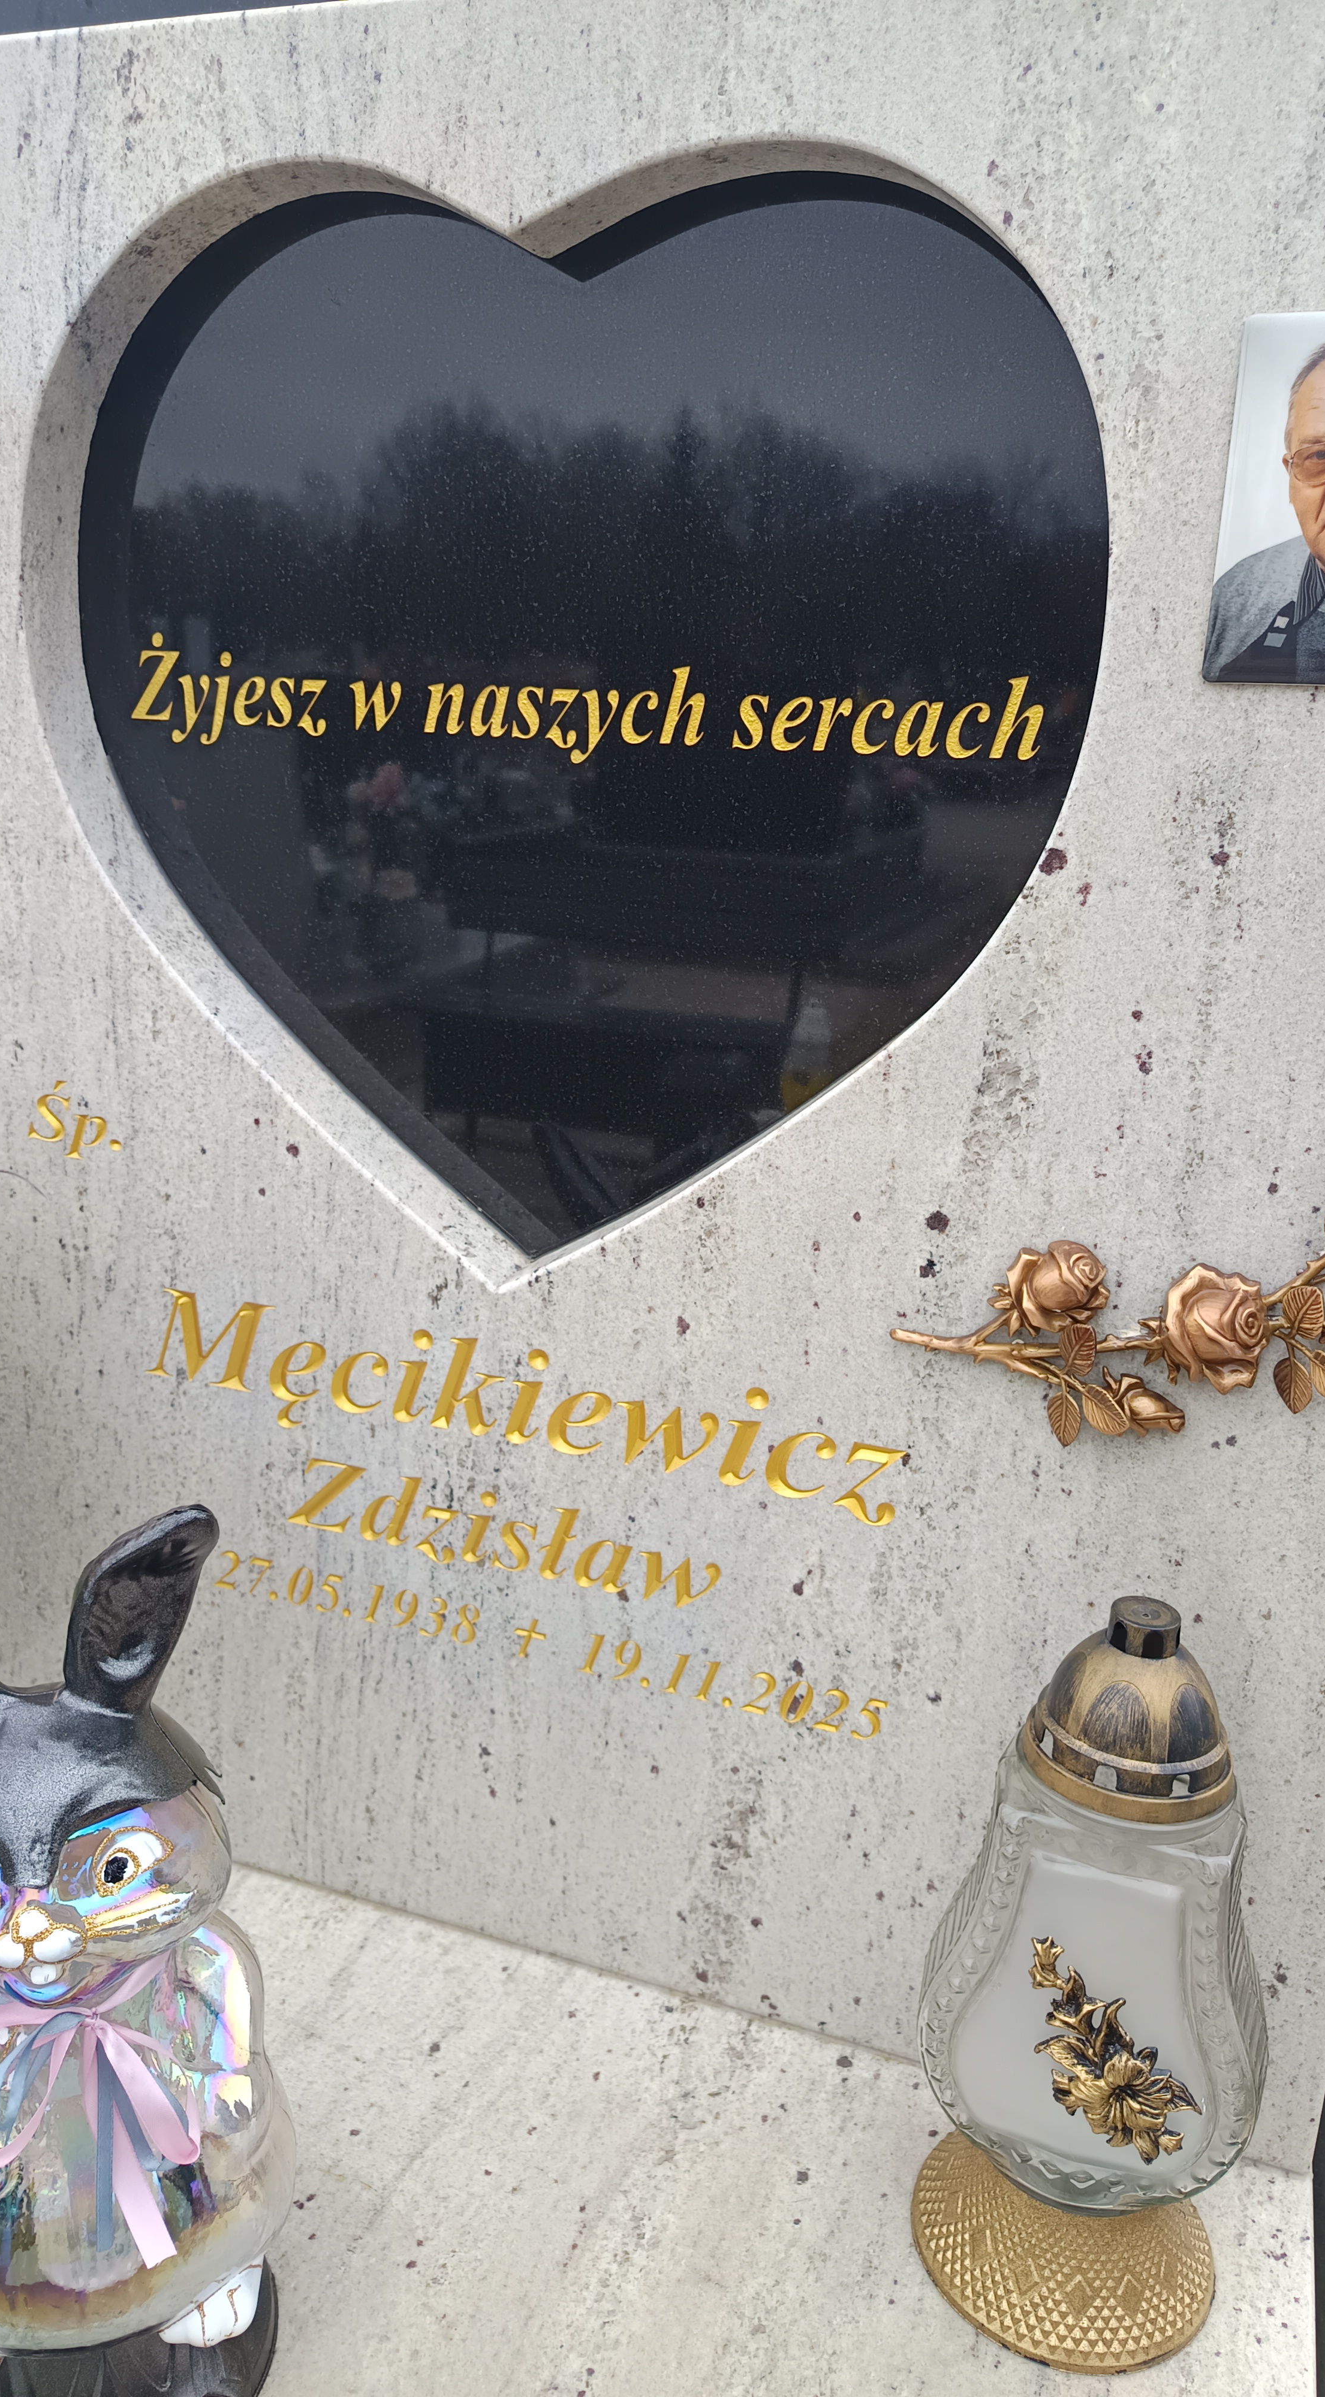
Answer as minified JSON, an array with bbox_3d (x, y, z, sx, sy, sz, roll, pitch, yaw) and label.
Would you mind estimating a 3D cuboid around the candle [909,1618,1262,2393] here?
[{"bbox_3d":[0.216,0.369,0.823,0.168,0.367,0.155,8,17,21],"label":"candle"}]

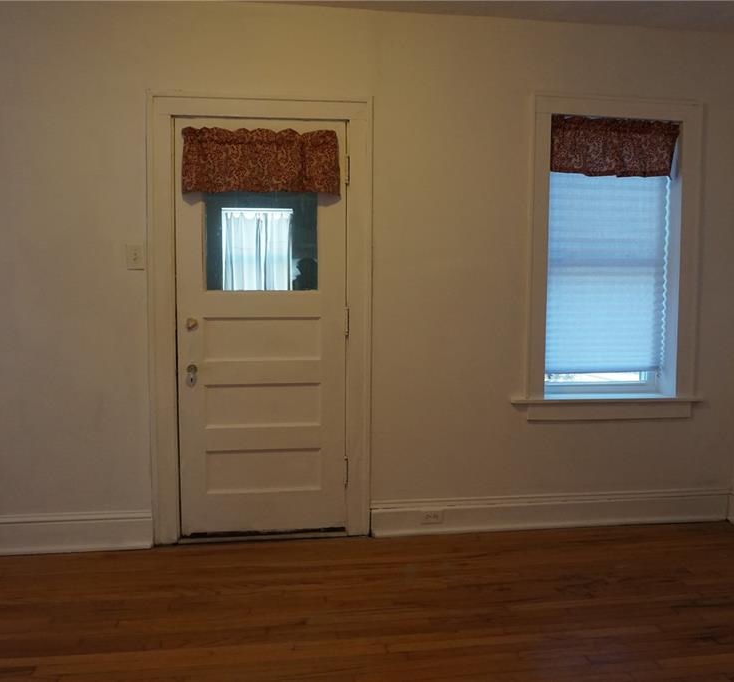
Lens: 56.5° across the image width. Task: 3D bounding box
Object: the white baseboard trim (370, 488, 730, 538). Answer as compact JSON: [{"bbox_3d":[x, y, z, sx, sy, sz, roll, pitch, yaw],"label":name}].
[{"bbox_3d":[1.006,0.903,3.592,1.982,0.179,0.030,0,3,-8],"label":"white baseboard trim"}]

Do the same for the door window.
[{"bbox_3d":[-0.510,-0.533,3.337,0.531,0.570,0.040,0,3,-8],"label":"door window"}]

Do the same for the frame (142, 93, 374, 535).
[{"bbox_3d":[-0.509,-0.093,3.373,1.073,2.185,0.100,0,3,-8],"label":"frame"}]

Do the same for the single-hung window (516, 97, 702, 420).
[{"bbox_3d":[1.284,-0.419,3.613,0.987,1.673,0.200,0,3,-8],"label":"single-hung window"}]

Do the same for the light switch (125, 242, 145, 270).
[{"bbox_3d":[-1.101,-0.405,3.259,0.078,0.125,0.017,0,3,-8],"label":"light switch"}]

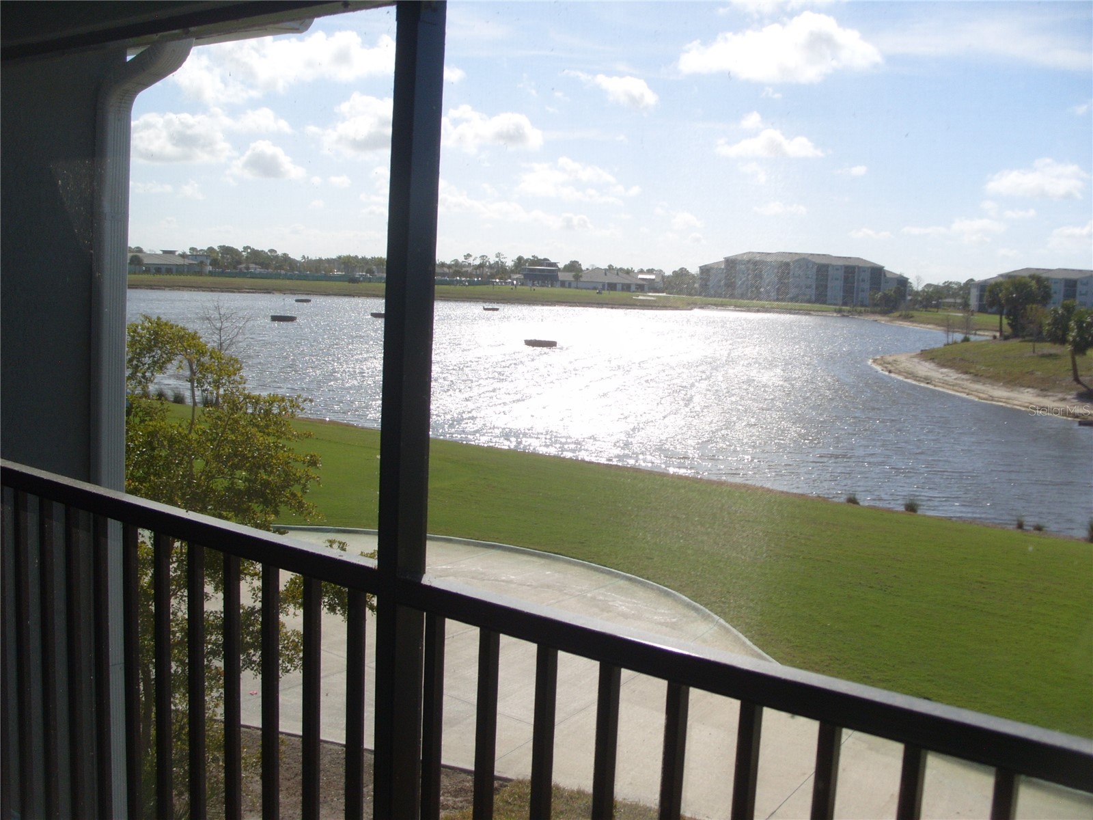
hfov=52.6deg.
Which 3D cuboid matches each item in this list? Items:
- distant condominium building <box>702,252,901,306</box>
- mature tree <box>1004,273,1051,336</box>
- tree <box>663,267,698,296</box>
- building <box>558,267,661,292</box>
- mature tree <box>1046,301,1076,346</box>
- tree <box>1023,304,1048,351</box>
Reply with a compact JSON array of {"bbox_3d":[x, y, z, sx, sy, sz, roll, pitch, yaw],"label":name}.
[{"bbox_3d":[82.195,-41.713,354.000,62.500,15.000,19.000,4,7,12],"label":"distant condominium building"},{"bbox_3d":[67.803,-14.706,156.000,6.500,8.300,6.000,6,7,23],"label":"mature tree"},{"bbox_3d":[45.127,-43.259,372.000,11.300,9.200,10.000,3,7,7],"label":"tree"},{"bbox_3d":[23.729,-48.901,415.000,35.000,8.600,20.000,4,7,14],"label":"building"},{"bbox_3d":[61.036,-10.244,131.000,3.600,5.000,3.500,6,7,24],"label":"mature tree"},{"bbox_3d":[47.374,-7.896,107.000,2.300,4.400,2.300,6,7,23],"label":"tree"}]

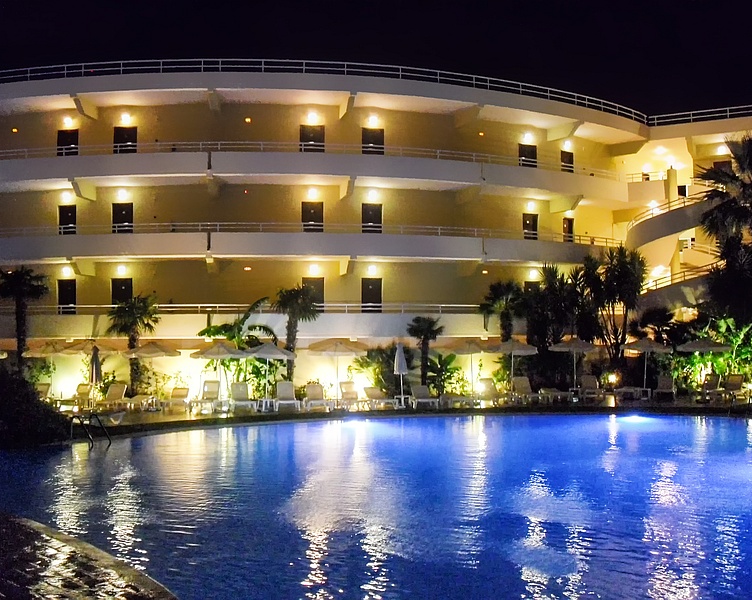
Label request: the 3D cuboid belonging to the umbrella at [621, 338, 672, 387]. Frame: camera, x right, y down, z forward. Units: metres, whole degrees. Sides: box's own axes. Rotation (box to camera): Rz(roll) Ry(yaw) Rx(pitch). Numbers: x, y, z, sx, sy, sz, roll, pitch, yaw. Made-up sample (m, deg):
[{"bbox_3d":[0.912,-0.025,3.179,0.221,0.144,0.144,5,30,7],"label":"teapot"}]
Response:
[{"bbox_3d":[10.475,2.654,31.452,2.000,2.350,2.000,0,-3,0],"label":"umbrella"}]

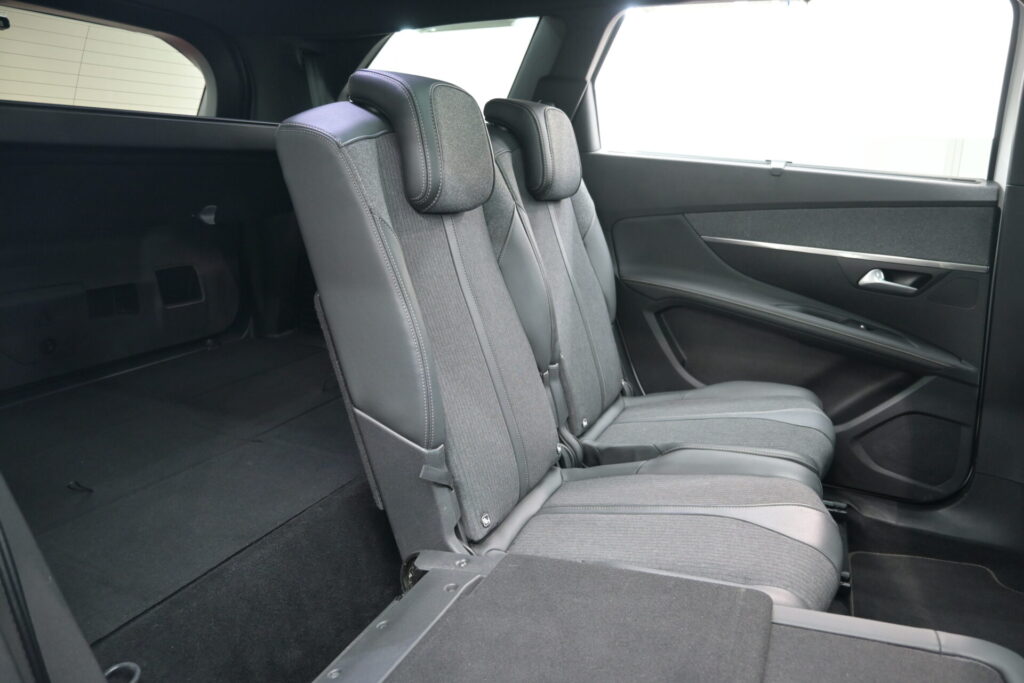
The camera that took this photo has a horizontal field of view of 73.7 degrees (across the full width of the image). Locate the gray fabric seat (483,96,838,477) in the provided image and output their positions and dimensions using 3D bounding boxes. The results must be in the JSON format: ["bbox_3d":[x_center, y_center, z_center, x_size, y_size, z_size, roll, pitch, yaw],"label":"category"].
[{"bbox_3d":[0.311,-0.109,1.404,0.730,0.770,0.440,6,15,24],"label":"gray fabric seat"}]

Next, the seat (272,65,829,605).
[{"bbox_3d":[0.121,-0.010,1.008,0.730,0.770,0.440,6,15,24],"label":"seat"}]

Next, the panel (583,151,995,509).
[{"bbox_3d":[0.587,-0.051,1.602,0.900,0.770,0.125,6,15,24],"label":"panel"}]

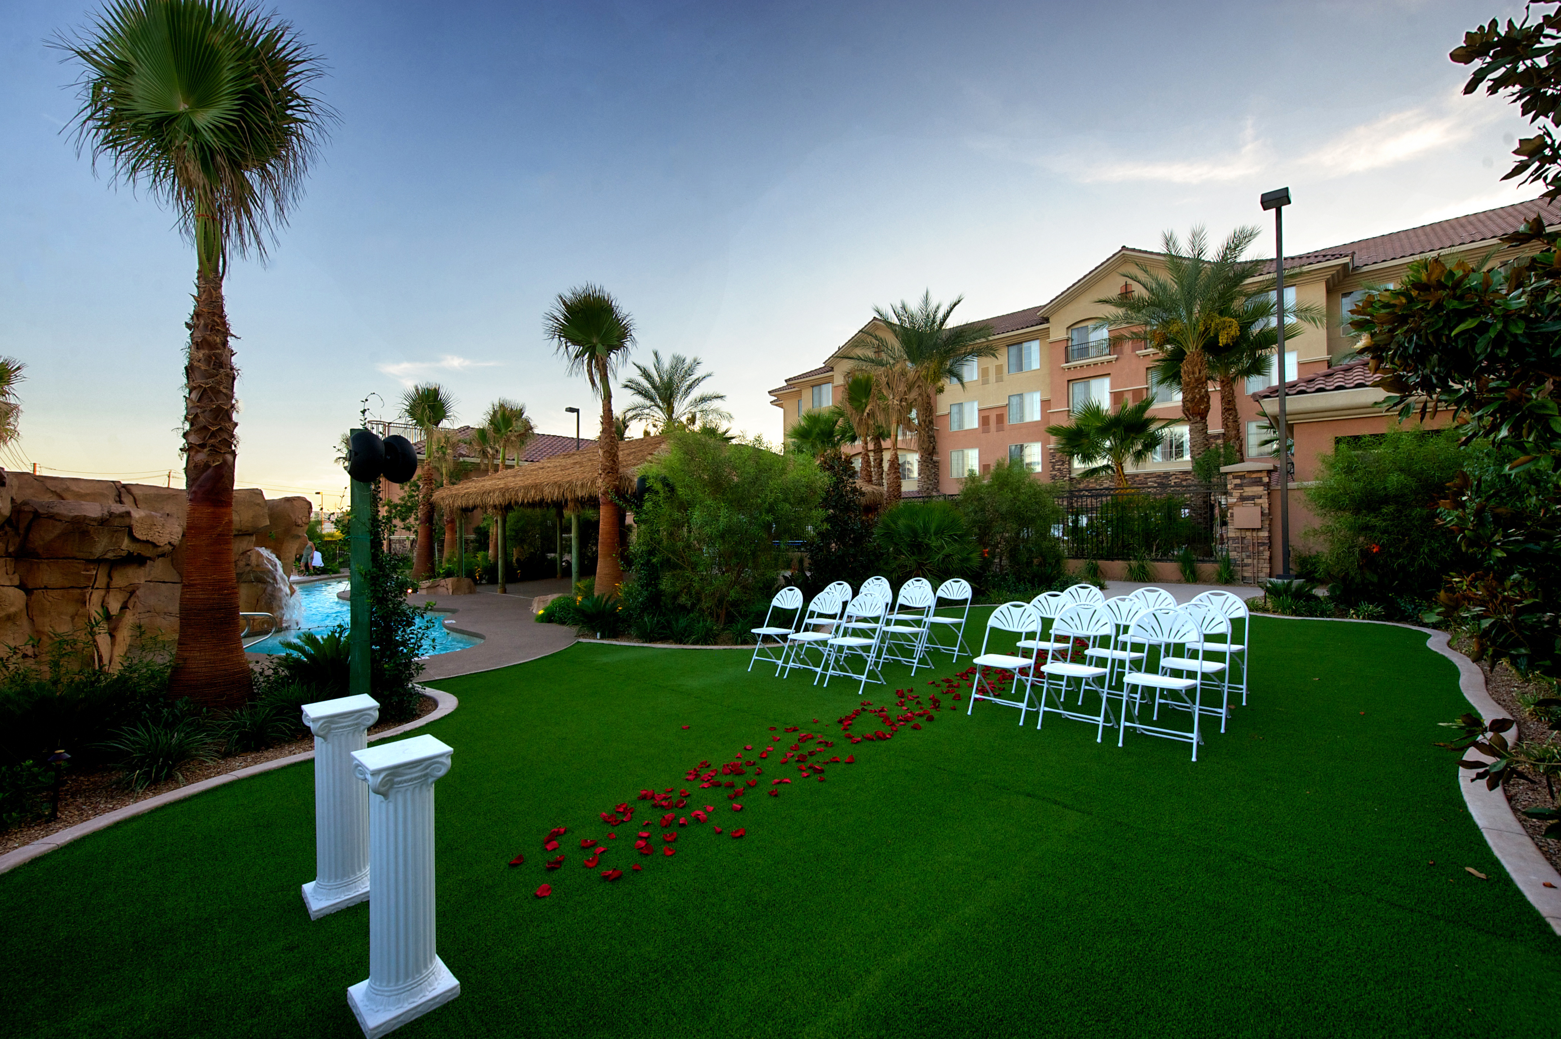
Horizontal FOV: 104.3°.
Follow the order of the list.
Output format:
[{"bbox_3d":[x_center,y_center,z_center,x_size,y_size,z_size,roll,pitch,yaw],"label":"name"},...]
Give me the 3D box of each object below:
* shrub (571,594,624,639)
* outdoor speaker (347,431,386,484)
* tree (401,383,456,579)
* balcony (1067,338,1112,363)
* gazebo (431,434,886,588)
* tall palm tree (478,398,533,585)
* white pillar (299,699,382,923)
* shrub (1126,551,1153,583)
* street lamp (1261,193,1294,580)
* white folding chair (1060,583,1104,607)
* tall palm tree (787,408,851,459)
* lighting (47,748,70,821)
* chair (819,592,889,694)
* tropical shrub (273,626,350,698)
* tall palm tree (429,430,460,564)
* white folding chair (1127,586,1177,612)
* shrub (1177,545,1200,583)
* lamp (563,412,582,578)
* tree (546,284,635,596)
[{"bbox_3d":[-2.683,1.334,9.047,0.820,0.620,0.820,0,-1,0],"label":"shrub"},{"bbox_3d":[-3.349,-0.502,4.900,0.310,0.420,0.410,-1,0,12],"label":"outdoor speaker"},{"bbox_3d":[-10.476,-1.067,18.000,1.600,6.000,1.600,-1,-1,0],"label":"tree"},{"bbox_3d":[16.259,-8.794,32.014,2.150,0.930,0.400,-1,-1,41],"label":"balcony"},{"bbox_3d":[-3.747,-0.133,14.899,9.900,3.800,5.900,-1,-1,41],"label":"gazebo"},{"bbox_3d":[-9.107,-1.065,20.000,1.700,5.900,1.700,-1,-1,0],"label":"tall palm tree"},{"bbox_3d":[-1.854,1.186,2.574,0.250,0.800,0.250,-1,-1,44],"label":"white pillar"},{"bbox_3d":[8.408,1.127,14.200,0.600,0.740,0.580,-1,-1,0],"label":"shrub"},{"bbox_3d":[11.492,-3.084,13.914,0.520,8.950,0.620,-1,-1,41],"label":"street lamp"},{"bbox_3d":[2.868,1.095,5.868,0.455,0.880,0.450,-1,0,44],"label":"white folding chair"},{"bbox_3d":[1.544,-1.254,23.938,2.500,6.319,2.500,0,-1,0],"label":"tall palm tree"},{"bbox_3d":[-3.618,1.318,3.038,0.090,0.370,0.090,0,-1,0],"label":"lighting"},{"bbox_3d":[0.713,1.123,5.669,0.455,0.860,0.500,-2,-2,44],"label":"chair"},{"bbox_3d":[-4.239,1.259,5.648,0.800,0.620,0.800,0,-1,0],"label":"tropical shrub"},{"bbox_3d":[-14.073,-0.897,25.500,1.400,5.900,1.400,-1,-1,0],"label":"tall palm tree"},{"bbox_3d":[3.426,1.107,5.690,0.490,0.877,0.450,0,-1,-44],"label":"white folding chair"},{"bbox_3d":[9.750,1.031,14.494,0.500,0.920,0.500,-1,0,34],"label":"shrub"},{"bbox_3d":[-8.437,-1.302,24.768,0.400,6.597,0.600,-1,-1,41],"label":"lamp"},{"bbox_3d":[-3.324,-1.212,10.600,1.520,5.779,1.520,0,-1,0],"label":"tree"}]

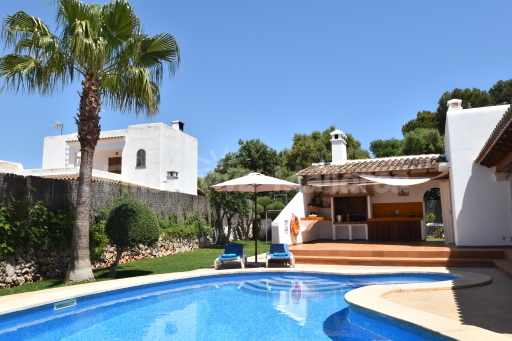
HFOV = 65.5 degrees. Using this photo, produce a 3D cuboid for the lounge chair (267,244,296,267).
[{"bbox_3d":[0.665,2.344,11.144,0.720,0.550,1.820,-1,-7,2],"label":"lounge chair"}]

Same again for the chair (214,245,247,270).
[{"bbox_3d":[-0.645,2.338,10.965,0.720,0.550,1.820,-1,-7,1],"label":"chair"}]

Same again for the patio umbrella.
[{"bbox_3d":[-0.003,1.323,11.016,2.480,2.560,2.480,-1,-7,0],"label":"patio umbrella"}]

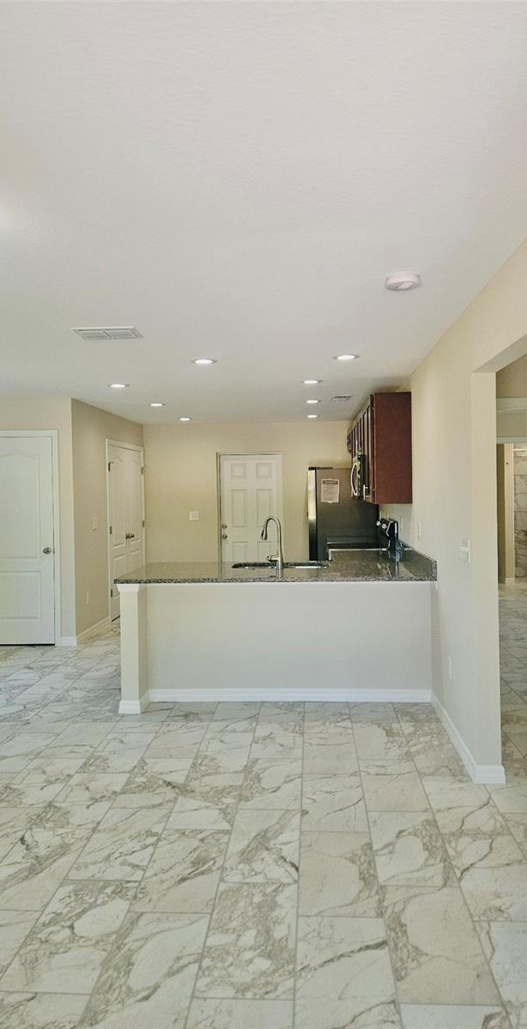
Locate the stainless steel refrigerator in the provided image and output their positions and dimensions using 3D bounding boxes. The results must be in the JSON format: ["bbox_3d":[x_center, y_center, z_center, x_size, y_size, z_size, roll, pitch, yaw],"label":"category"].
[{"bbox_3d":[0.994,0.296,8.585,0.850,1.745,0.890,-1,2,4],"label":"stainless steel refrigerator"}]

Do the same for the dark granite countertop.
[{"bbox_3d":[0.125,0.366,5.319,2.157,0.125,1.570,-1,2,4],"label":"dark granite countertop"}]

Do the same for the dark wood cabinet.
[{"bbox_3d":[1.175,-0.610,7.376,0.330,0.908,3.580,-1,2,4],"label":"dark wood cabinet"}]

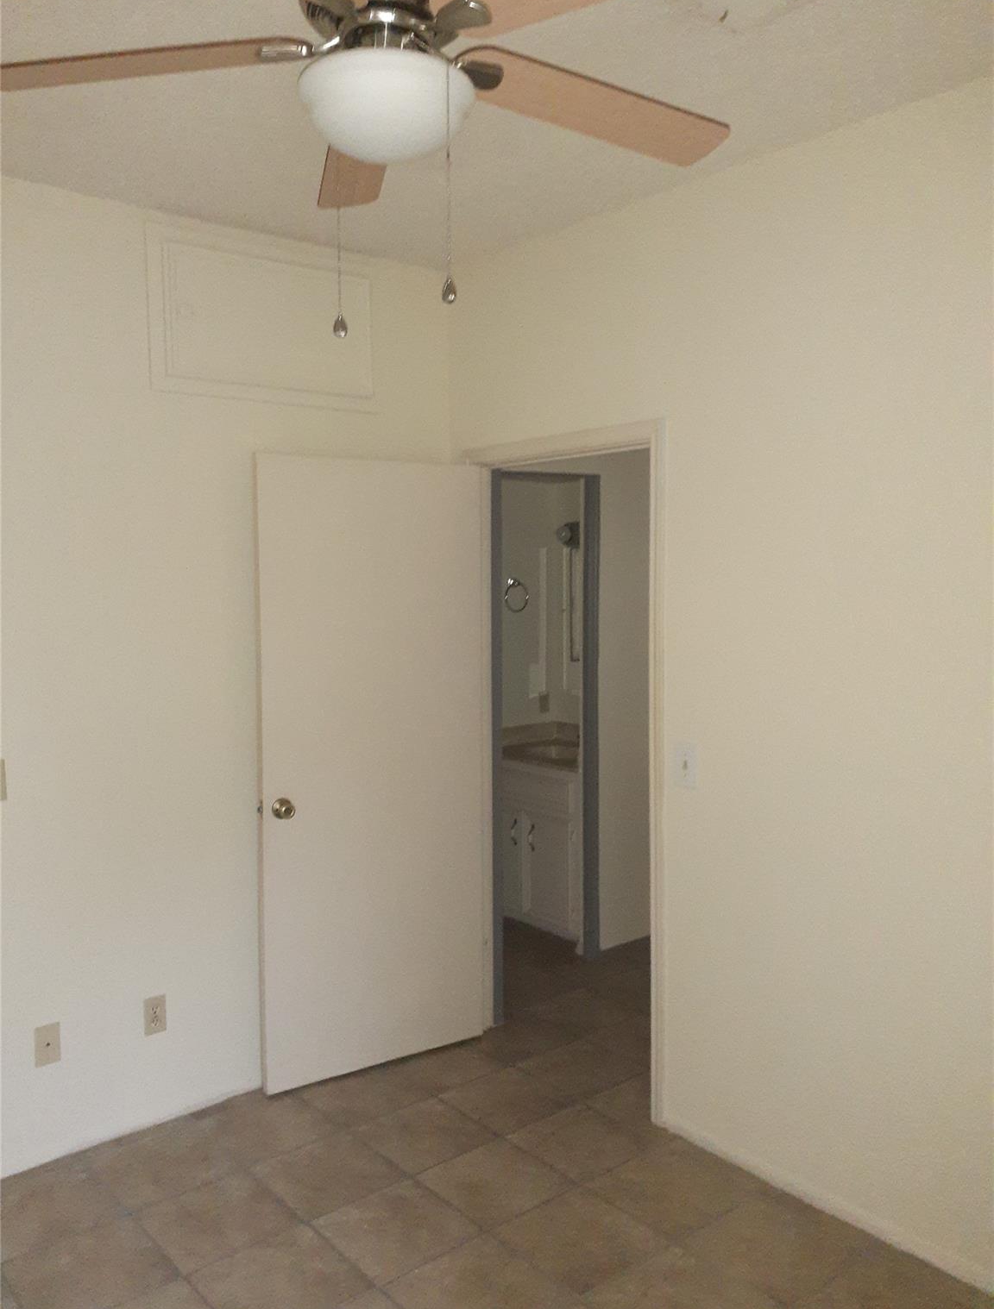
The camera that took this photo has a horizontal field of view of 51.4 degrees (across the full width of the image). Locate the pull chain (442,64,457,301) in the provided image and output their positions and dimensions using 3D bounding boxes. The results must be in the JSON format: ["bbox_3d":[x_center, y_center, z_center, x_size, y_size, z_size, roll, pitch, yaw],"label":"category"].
[{"bbox_3d":[-0.068,-0.667,1.466,0.020,0.330,0.020,-1,5,-5],"label":"pull chain"}]

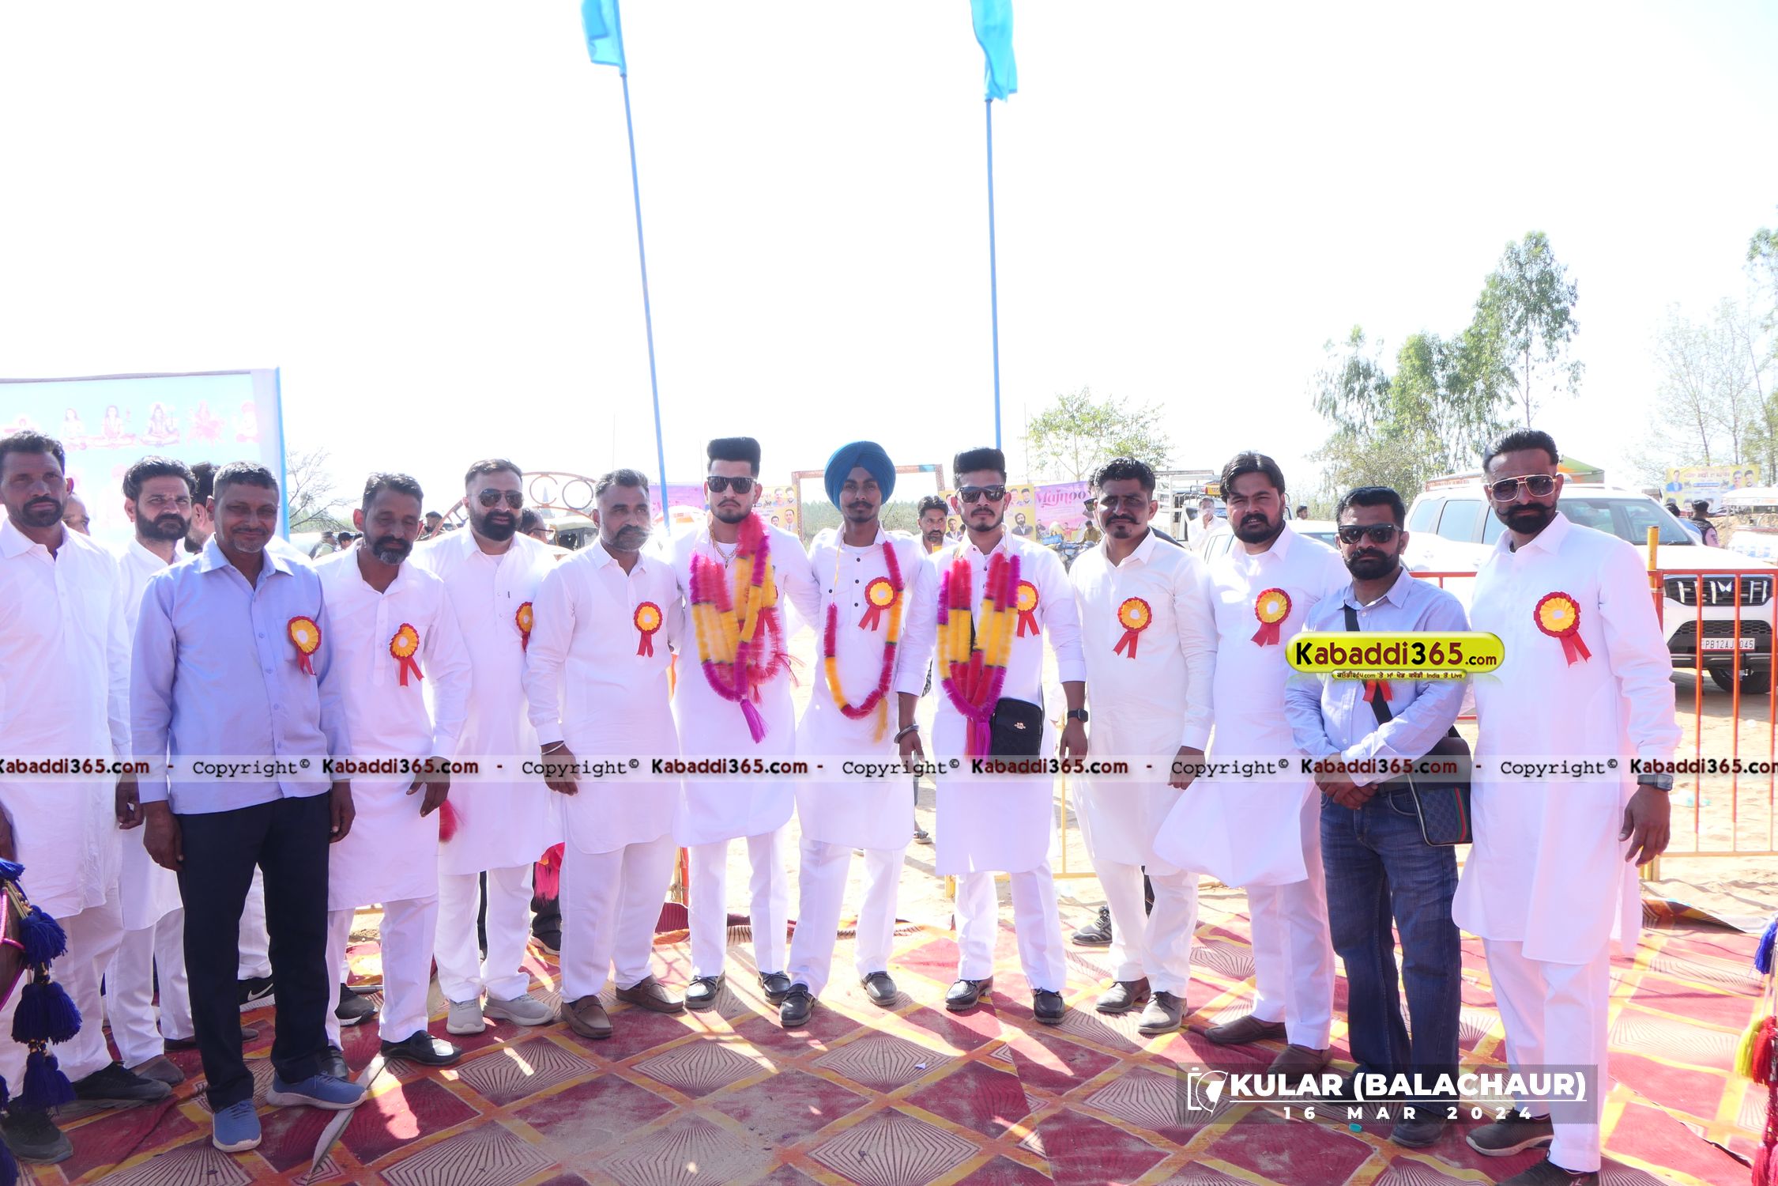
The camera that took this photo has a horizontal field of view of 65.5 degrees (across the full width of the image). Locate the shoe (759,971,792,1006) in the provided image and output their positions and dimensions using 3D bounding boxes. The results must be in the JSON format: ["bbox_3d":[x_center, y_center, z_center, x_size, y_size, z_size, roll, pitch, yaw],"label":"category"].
[{"bbox_3d":[-0.389,1.294,4.672,0.108,0.105,0.290,-2,3,-11],"label":"shoe"}]

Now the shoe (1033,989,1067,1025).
[{"bbox_3d":[0.516,1.287,4.451,0.108,0.105,0.290,-1,3,6],"label":"shoe"}]

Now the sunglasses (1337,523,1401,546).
[{"bbox_3d":[1.200,-0.142,3.434,0.142,0.046,0.145,1,0,28],"label":"sunglasses"}]

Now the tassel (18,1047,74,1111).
[{"bbox_3d":[-1.675,0.965,2.750,0.110,0.125,0.090,-1,3,0],"label":"tassel"}]

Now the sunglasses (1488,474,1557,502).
[{"bbox_3d":[1.456,-0.241,3.177,0.148,0.052,0.145,-4,2,23],"label":"sunglasses"}]

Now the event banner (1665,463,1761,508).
[{"bbox_3d":[21.445,-2.713,36.000,2.450,1.300,0.050,0,3,10],"label":"event banner"}]

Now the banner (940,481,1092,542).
[{"bbox_3d":[2.973,-1.849,32.000,3.800,1.600,0.050,0,4,15],"label":"banner"}]

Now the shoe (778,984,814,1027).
[{"bbox_3d":[-0.281,1.277,4.391,0.105,0.105,0.285,0,4,14],"label":"shoe"}]

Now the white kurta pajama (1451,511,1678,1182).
[{"bbox_3d":[1.643,0.585,3.370,0.340,1.520,0.520,-4,4,-42],"label":"white kurta pajama"}]

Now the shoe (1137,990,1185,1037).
[{"bbox_3d":[0.858,1.275,4.292,0.100,0.105,0.270,1,4,29],"label":"shoe"}]

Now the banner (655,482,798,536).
[{"bbox_3d":[-2.833,-1.326,24.000,2.507,1.150,0.060,-1,3,-2],"label":"banner"}]

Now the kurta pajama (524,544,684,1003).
[{"bbox_3d":[-0.918,0.582,4.490,0.540,1.470,0.350,-3,4,-34],"label":"kurta pajama"}]

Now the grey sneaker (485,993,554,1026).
[{"bbox_3d":[-1.212,1.318,4.526,0.280,0.105,0.105,1,4,42],"label":"grey sneaker"}]

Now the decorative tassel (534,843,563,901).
[{"bbox_3d":[-1.216,0.995,4.950,0.120,0.230,0.100,-1,3,0],"label":"decorative tassel"}]

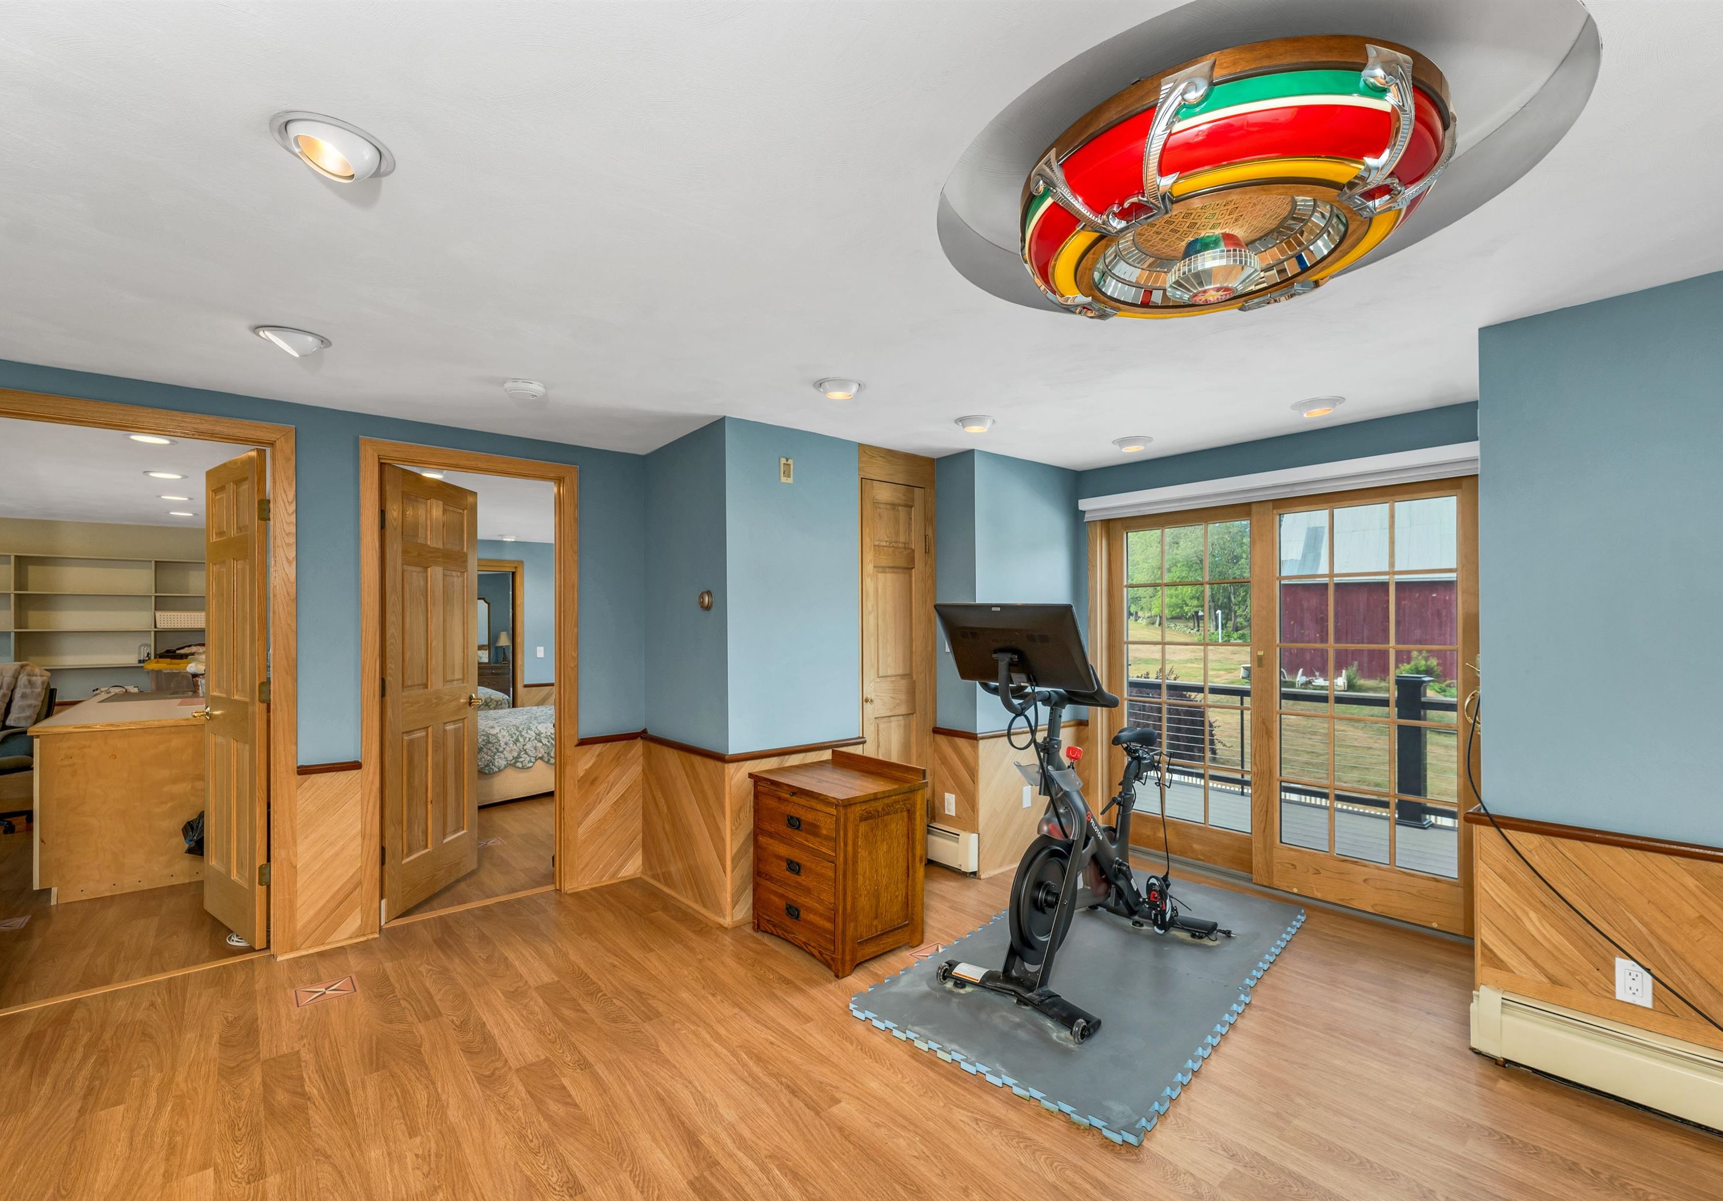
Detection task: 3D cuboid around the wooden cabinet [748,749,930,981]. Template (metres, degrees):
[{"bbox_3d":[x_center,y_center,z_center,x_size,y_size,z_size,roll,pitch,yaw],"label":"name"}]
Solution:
[{"bbox_3d":[-0.106,1.062,2.981,0.465,0.730,0.600,0,-1,-42],"label":"wooden cabinet"}]

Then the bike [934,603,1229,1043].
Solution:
[{"bbox_3d":[0.888,0.705,2.780,1.280,1.390,0.580,1,-1,-45],"label":"bike"}]

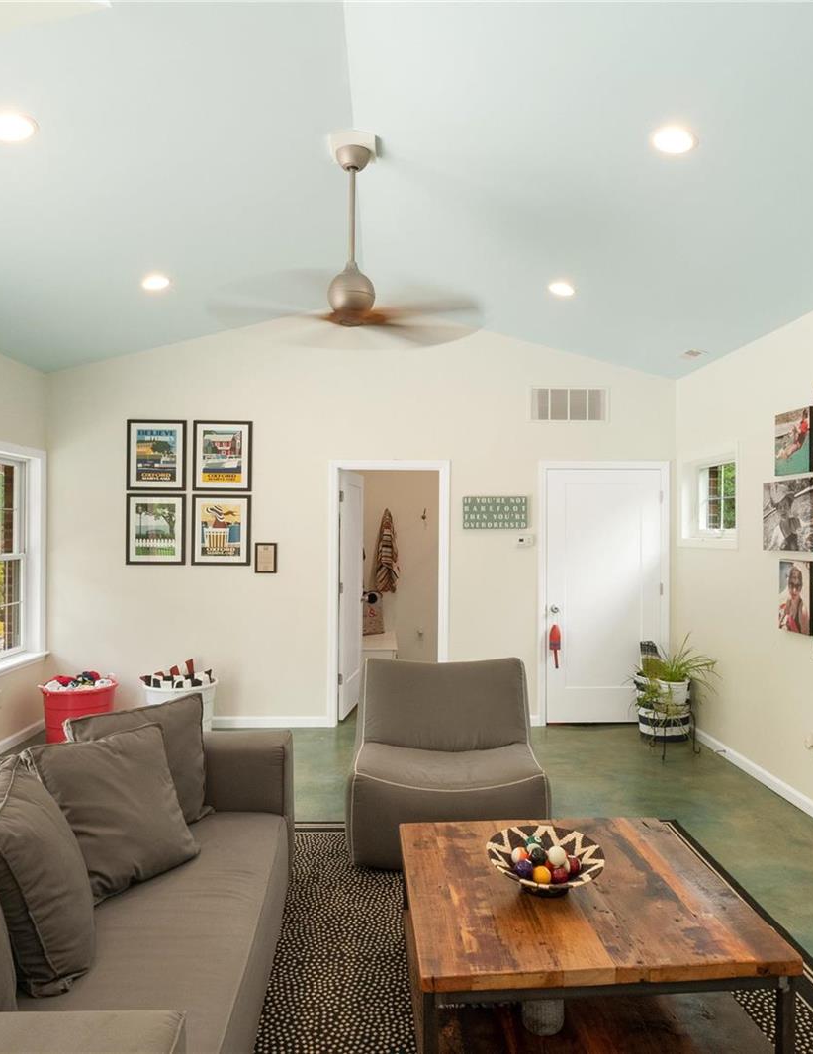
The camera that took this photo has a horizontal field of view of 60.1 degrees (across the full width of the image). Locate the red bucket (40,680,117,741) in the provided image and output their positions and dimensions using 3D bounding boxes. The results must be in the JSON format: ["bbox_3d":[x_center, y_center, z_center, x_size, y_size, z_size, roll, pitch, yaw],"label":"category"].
[{"bbox_3d":[-2.374,1.359,5.108,0.530,0.420,0.500,0,0,-2],"label":"red bucket"}]

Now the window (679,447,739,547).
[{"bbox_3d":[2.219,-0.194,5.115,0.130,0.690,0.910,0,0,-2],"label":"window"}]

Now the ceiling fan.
[{"bbox_3d":[-0.256,-1.365,3.308,1.290,0.870,1.290,0,0,-2],"label":"ceiling fan"}]

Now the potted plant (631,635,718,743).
[{"bbox_3d":[1.868,1.194,5.165,0.570,0.800,0.540,0,0,-2],"label":"potted plant"}]

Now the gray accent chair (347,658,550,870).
[{"bbox_3d":[0.216,1.177,3.703,0.930,0.820,0.920,0,0,2],"label":"gray accent chair"}]

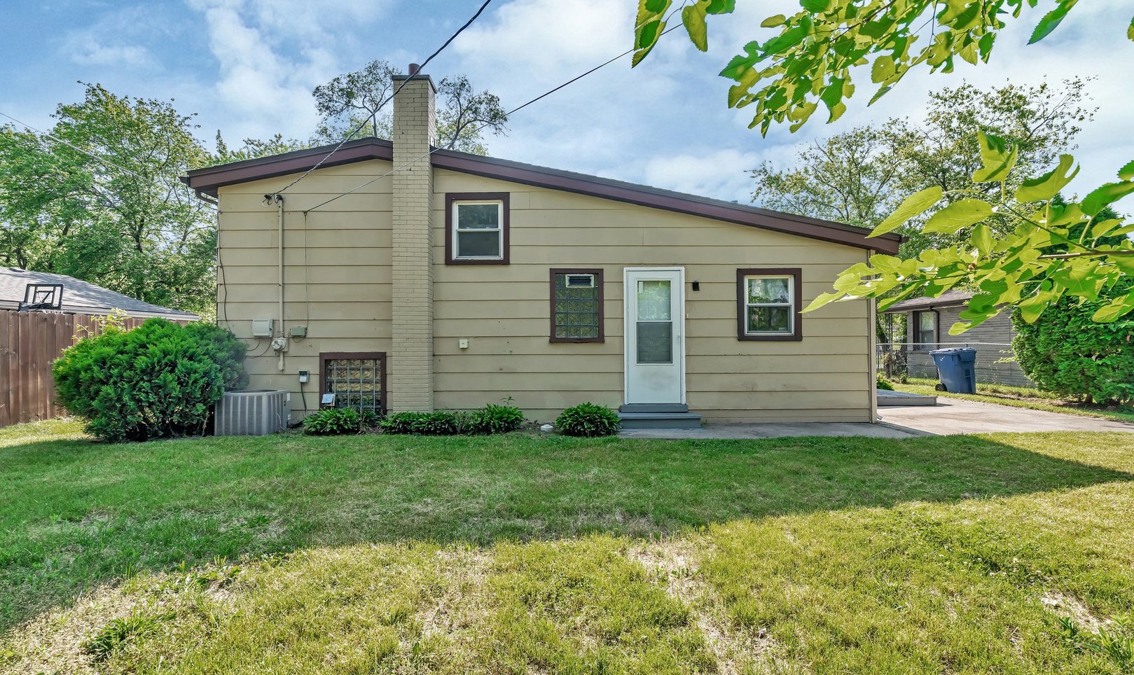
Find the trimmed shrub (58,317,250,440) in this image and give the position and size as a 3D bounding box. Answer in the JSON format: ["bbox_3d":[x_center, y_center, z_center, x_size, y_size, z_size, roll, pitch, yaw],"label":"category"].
[{"bbox_3d":[-6.100,0.525,7.380,2.400,1.640,2.100,0,-1,-1],"label":"trimmed shrub"}]

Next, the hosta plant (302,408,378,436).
[{"bbox_3d":[-3.280,1.162,7.270,1.000,0.340,0.820,0,-1,-1],"label":"hosta plant"}]

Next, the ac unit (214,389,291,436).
[{"bbox_3d":[-4.360,1.014,7.050,0.700,0.580,0.680,0,-1,-1],"label":"ac unit"}]

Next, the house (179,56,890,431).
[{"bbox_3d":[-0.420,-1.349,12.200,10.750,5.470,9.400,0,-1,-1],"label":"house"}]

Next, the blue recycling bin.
[{"bbox_3d":[9.740,0.811,12.750,0.640,1.080,0.760,0,-1,-22],"label":"blue recycling bin"}]

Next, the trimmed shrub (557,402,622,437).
[{"bbox_3d":[0.300,1.110,7.120,0.920,0.410,0.860,0,-1,-1],"label":"trimmed shrub"}]

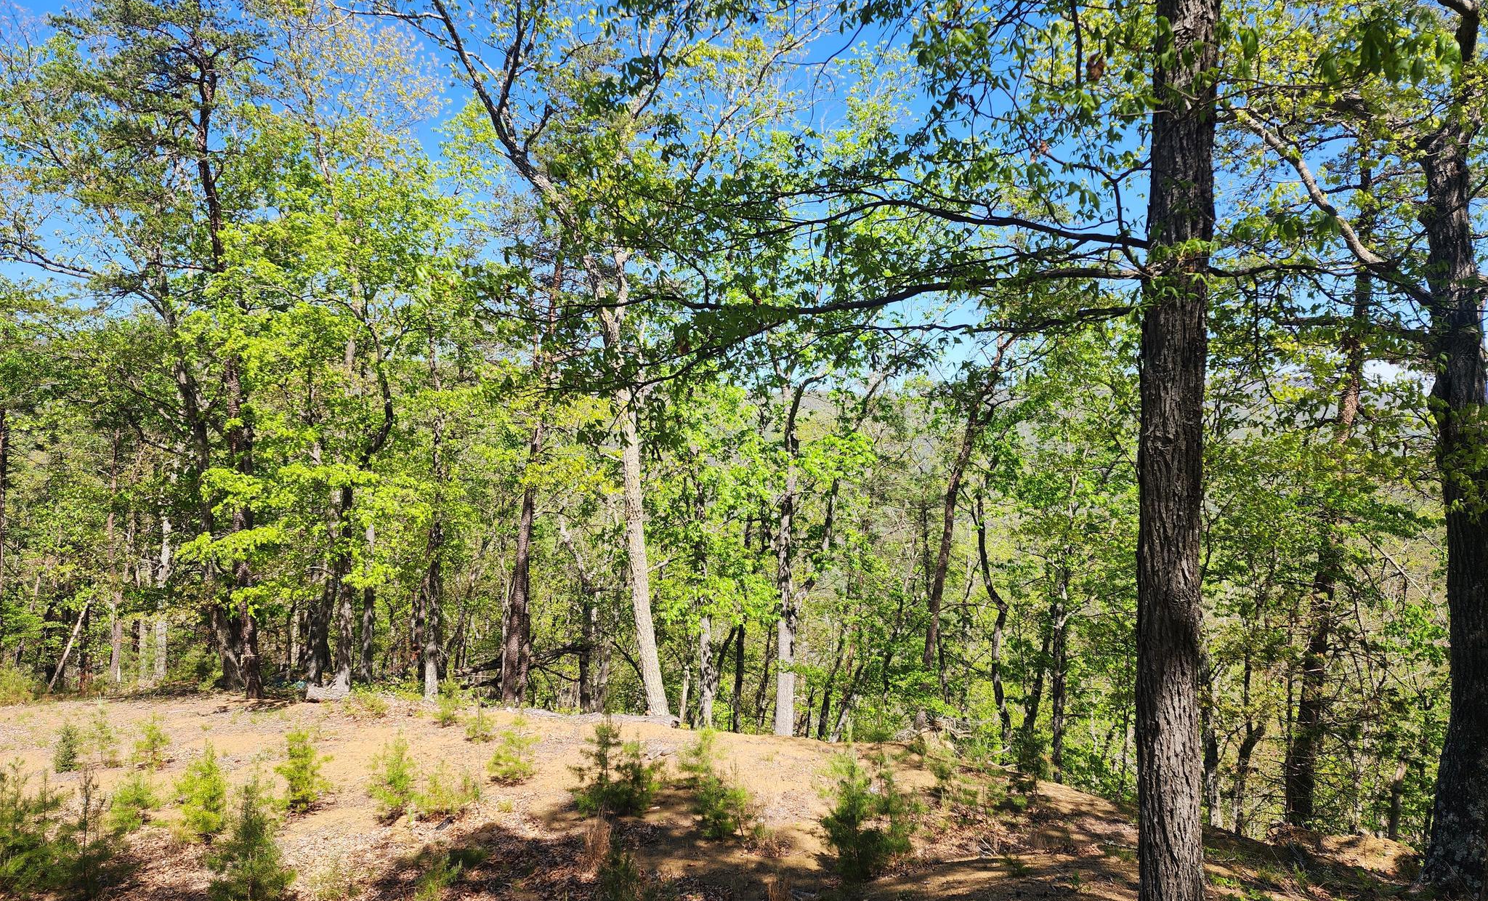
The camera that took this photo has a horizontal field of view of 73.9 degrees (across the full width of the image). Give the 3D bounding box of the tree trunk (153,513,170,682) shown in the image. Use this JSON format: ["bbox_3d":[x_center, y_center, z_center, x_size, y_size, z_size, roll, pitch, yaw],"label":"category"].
[{"bbox_3d":[-10.004,2.529,17.000,0.260,2.919,0.220,1,0,0],"label":"tree trunk"}]

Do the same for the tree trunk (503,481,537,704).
[{"bbox_3d":[-2.860,1.844,12.800,0.301,2.896,0.286,4,0,0],"label":"tree trunk"}]

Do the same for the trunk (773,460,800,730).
[{"bbox_3d":[0.478,1.687,11.300,0.226,3.177,0.199,2,0,0],"label":"trunk"}]

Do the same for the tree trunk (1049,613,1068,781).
[{"bbox_3d":[3.919,3.037,12.300,0.188,2.126,0.159,0,0,0],"label":"tree trunk"}]

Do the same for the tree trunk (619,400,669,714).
[{"bbox_3d":[-1.220,1.284,12.000,0.296,3.895,0.254,-5,0,0],"label":"tree trunk"}]

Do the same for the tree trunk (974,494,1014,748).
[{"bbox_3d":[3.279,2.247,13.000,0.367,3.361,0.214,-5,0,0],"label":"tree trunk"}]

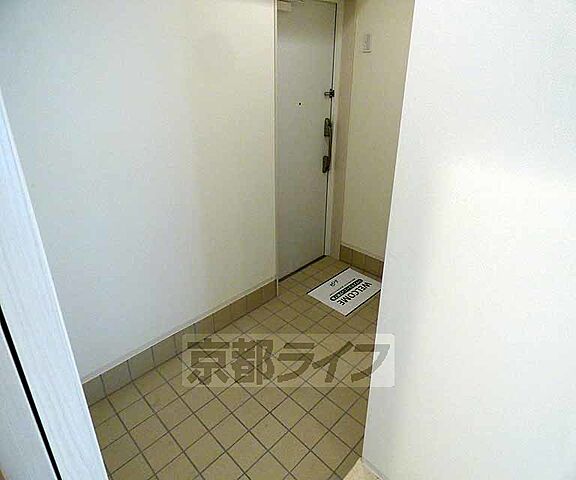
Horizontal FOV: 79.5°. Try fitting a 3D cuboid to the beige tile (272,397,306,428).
[{"bbox_3d":[0.006,0.963,1.926,0.145,0.010,0.145,24,36,39],"label":"beige tile"}]

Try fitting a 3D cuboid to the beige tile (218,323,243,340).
[{"bbox_3d":[-0.418,0.676,2.493,0.146,0.012,0.146,24,36,39],"label":"beige tile"}]

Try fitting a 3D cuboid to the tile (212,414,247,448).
[{"bbox_3d":[-0.309,1.013,1.828,0.146,0.010,0.146,25,36,39],"label":"tile"}]

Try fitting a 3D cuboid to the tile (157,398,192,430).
[{"bbox_3d":[-0.630,0.966,1.926,0.145,0.010,0.145,24,36,39],"label":"tile"}]

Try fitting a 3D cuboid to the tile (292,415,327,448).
[{"bbox_3d":[0.112,1.011,1.832,0.145,0.010,0.145,24,36,39],"label":"tile"}]

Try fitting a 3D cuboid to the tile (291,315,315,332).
[{"bbox_3d":[0.116,0.621,2.585,0.147,0.010,0.147,-25,36,-39],"label":"tile"}]

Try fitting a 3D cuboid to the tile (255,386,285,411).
[{"bbox_3d":[-0.098,0.917,2.021,0.146,0.012,0.146,24,36,39],"label":"tile"}]

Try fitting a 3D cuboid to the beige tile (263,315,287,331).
[{"bbox_3d":[-0.102,0.622,2.585,0.145,0.010,0.145,24,36,39],"label":"beige tile"}]

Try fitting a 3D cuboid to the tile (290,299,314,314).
[{"bbox_3d":[0.105,0.527,2.783,0.146,0.010,0.146,24,36,39],"label":"tile"}]

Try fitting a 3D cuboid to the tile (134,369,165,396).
[{"bbox_3d":[-0.840,0.870,2.121,0.147,0.010,0.147,-25,36,-39],"label":"tile"}]

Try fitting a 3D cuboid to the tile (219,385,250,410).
[{"bbox_3d":[-0.310,0.918,2.021,0.146,0.012,0.146,24,36,39],"label":"tile"}]

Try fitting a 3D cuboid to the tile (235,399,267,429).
[{"bbox_3d":[-0.205,0.964,1.928,0.147,0.010,0.147,-25,36,-39],"label":"tile"}]

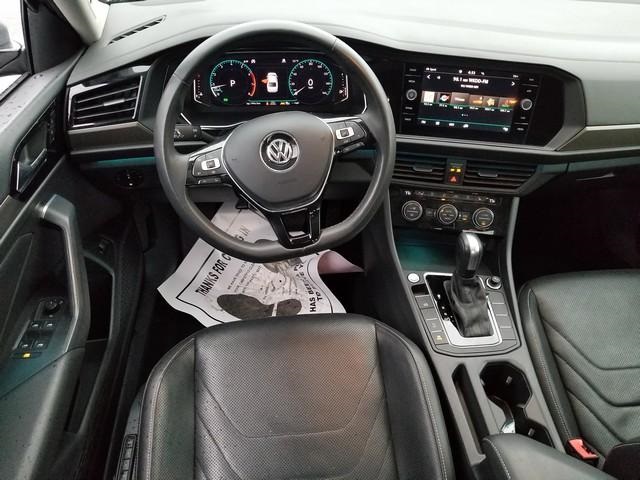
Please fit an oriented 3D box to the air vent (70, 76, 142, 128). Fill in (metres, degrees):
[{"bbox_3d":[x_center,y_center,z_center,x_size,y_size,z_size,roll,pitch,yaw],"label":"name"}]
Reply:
[{"bbox_3d":[-0.383,-0.249,0.863,0.118,0.072,0.040,-10,28,-14],"label":"air vent"}]

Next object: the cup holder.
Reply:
[{"bbox_3d":[0.323,0.289,0.812,0.088,0.070,0.165,-2,38,-5],"label":"cup holder"}]

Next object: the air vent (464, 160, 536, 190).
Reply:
[{"bbox_3d":[0.364,-0.134,0.985,0.135,0.052,0.040,4,26,3],"label":"air vent"}]

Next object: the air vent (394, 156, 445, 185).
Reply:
[{"bbox_3d":[0.196,-0.147,0.994,0.122,0.052,0.040,4,26,3],"label":"air vent"}]

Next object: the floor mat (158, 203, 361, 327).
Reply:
[{"bbox_3d":[-0.161,0.047,1.478,0.530,0.090,0.610,3,38,2],"label":"floor mat"}]

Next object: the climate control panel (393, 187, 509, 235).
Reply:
[{"bbox_3d":[0.279,-0.062,1.041,0.250,0.088,0.040,4,13,3],"label":"climate control panel"}]

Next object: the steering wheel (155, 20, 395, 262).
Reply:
[{"bbox_3d":[-0.067,-0.143,0.765,0.370,0.370,0.100,-10,16,-3],"label":"steering wheel"}]

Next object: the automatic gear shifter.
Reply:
[{"bbox_3d":[0.283,0.081,0.911,0.065,0.140,0.115,-2,38,-5],"label":"automatic gear shifter"}]

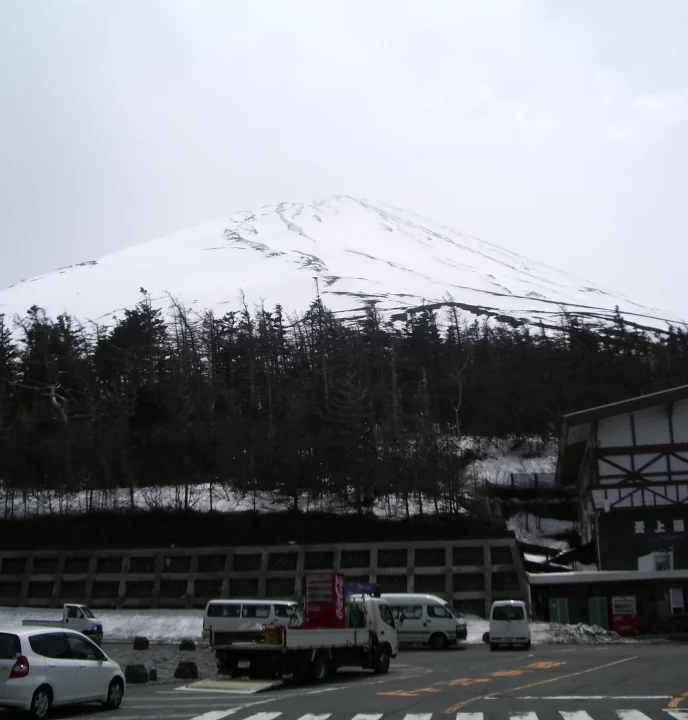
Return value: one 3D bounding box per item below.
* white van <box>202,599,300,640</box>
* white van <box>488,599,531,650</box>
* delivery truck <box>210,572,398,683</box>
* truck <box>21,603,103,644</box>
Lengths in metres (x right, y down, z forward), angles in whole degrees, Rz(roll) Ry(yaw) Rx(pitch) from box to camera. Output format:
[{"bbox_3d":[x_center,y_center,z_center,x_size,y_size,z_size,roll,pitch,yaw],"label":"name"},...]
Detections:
[{"bbox_3d":[-3.645,11.503,42.273,4.690,1.980,1.690,-3,-15,8],"label":"white van"},{"bbox_3d":[6.884,10.946,40.122,1.475,1.880,3.395,-4,-15,13],"label":"white van"},{"bbox_3d":[-0.797,7.023,25.605,2.100,2.580,5.800,-9,-17,30],"label":"delivery truck"},{"bbox_3d":[-12.907,12.181,44.700,3.370,1.770,1.460,-1,-15,2],"label":"truck"}]

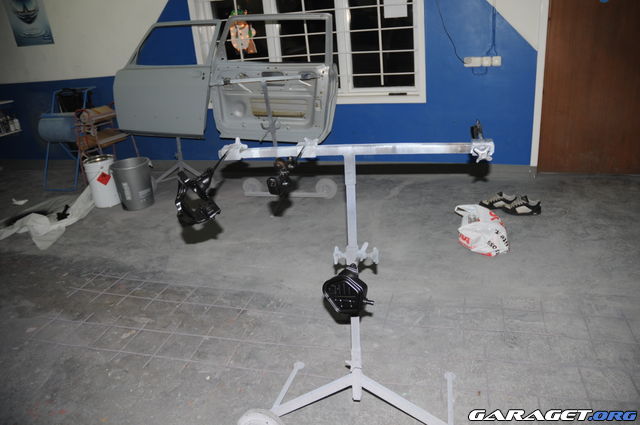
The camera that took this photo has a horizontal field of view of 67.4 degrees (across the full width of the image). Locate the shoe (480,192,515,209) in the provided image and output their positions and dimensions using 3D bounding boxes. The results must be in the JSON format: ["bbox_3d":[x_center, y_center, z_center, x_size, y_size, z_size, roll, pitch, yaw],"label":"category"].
[{"bbox_3d":[1.413,-0.101,3.806,0.280,0.115,0.105,4,24,21],"label":"shoe"}]

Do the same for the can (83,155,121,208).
[{"bbox_3d":[-2.094,-0.296,4.615,0.268,0.450,0.268,-5,22,0],"label":"can"}]

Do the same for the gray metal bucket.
[{"bbox_3d":[-1.736,-0.268,4.506,0.366,0.420,0.366,-5,22,0],"label":"gray metal bucket"}]

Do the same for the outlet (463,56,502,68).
[{"bbox_3d":[1.464,-1.354,4.306,0.325,0.084,0.050,3,23,20],"label":"outlet"}]

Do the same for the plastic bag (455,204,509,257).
[{"bbox_3d":[1.112,0.082,3.306,0.290,0.200,0.550,-2,22,8],"label":"plastic bag"}]

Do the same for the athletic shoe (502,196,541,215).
[{"bbox_3d":[1.553,-0.064,3.683,0.280,0.115,0.105,4,24,21],"label":"athletic shoe"}]

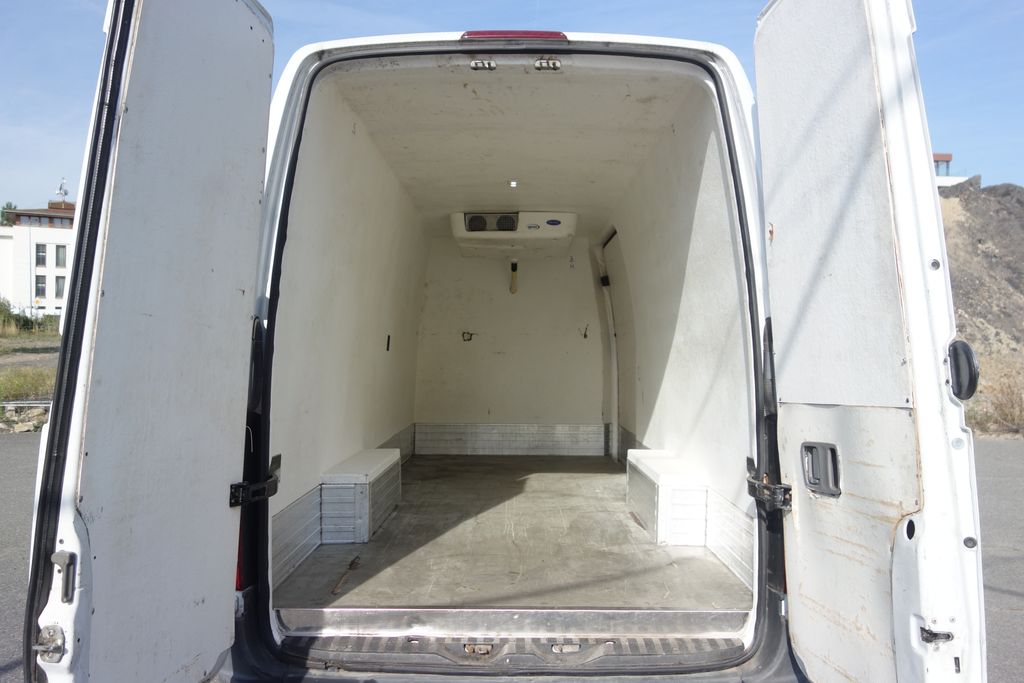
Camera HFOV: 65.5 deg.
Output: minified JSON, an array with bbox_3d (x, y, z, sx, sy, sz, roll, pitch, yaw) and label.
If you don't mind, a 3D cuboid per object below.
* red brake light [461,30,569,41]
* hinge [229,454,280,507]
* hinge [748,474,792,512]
[{"bbox_3d":[0.007,-0.998,2.585,0.347,0.030,0.045,0,-1,0],"label":"red brake light"},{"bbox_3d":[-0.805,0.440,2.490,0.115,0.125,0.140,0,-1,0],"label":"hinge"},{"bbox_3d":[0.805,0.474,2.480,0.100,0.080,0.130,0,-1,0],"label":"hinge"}]

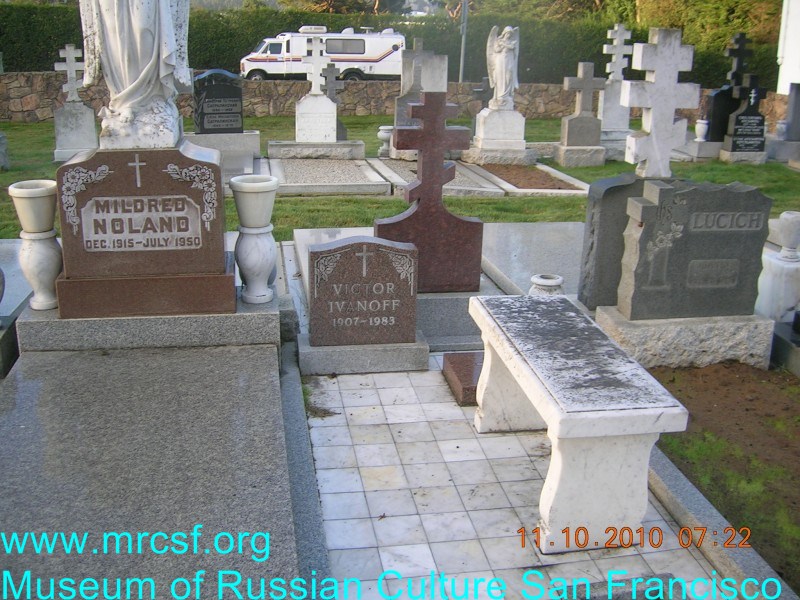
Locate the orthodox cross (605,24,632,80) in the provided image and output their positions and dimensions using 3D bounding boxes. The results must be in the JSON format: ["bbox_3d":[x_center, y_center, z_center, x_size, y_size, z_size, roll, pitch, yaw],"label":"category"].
[{"bbox_3d":[2.805,-3.180,10.410,0.360,0.710,0.110,-2,19,-11],"label":"orthodox cross"}]

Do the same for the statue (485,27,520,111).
[{"bbox_3d":[1.286,-2.888,10.100,0.382,1.001,0.289,-1,19,-10],"label":"statue"}]

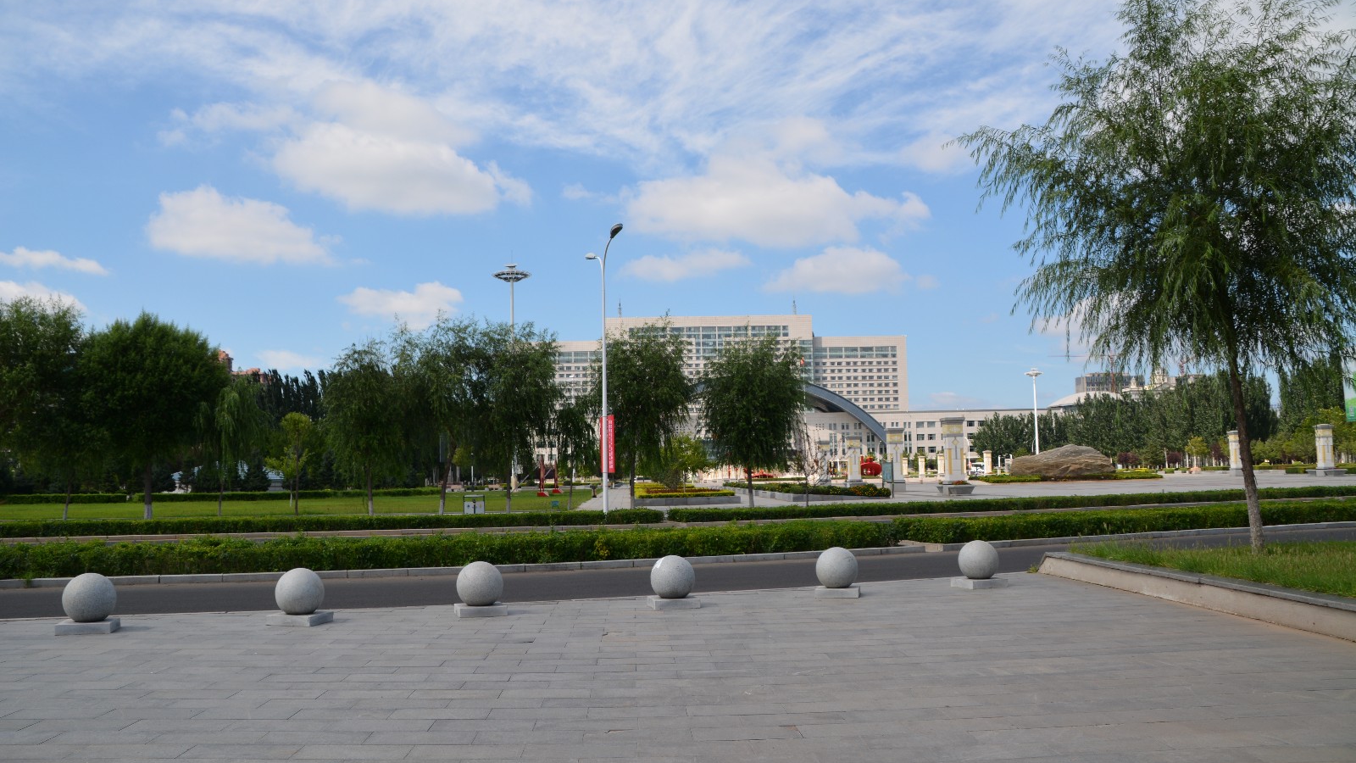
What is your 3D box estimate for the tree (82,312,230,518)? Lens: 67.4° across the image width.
[{"bbox_3d":[-18.475,1.284,35.961,5.209,7.594,5.209,0,-6,-11],"label":"tree"}]

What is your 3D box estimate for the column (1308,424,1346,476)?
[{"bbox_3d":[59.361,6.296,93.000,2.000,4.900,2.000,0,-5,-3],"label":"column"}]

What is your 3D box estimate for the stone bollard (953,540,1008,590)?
[{"bbox_3d":[3.759,2.273,12.697,0.530,0.570,0.530,1,-6,-14],"label":"stone bollard"}]

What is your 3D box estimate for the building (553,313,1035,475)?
[{"bbox_3d":[19.346,0.139,406.535,200.000,73.000,140.000,-1,-5,1],"label":"building"}]

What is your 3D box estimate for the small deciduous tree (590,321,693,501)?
[{"bbox_3d":[-1.636,1.349,42.399,4.290,7.900,4.290,-1,-5,0],"label":"small deciduous tree"}]

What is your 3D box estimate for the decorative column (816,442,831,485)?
[{"bbox_3d":[15.244,8.611,106.000,1.450,4.900,1.450,0,-5,-3],"label":"decorative column"}]

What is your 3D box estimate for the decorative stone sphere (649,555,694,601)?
[{"bbox_3d":[-0.055,2.274,11.743,0.510,0.490,0.510,-1,-5,0],"label":"decorative stone sphere"}]

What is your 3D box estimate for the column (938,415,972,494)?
[{"bbox_3d":[14.349,3.904,52.829,1.120,4.040,1.120,-1,-5,1],"label":"column"}]

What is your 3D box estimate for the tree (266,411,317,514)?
[{"bbox_3d":[-14.223,3.157,37.496,1.837,4.136,1.837,0,-6,-11],"label":"tree"}]

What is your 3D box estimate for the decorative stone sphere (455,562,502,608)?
[{"bbox_3d":[-2.212,2.285,11.382,0.510,0.490,0.510,-1,-5,0],"label":"decorative stone sphere"}]

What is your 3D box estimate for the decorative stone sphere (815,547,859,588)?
[{"bbox_3d":[1.956,2.308,12.489,0.510,0.490,0.510,-1,-5,0],"label":"decorative stone sphere"}]

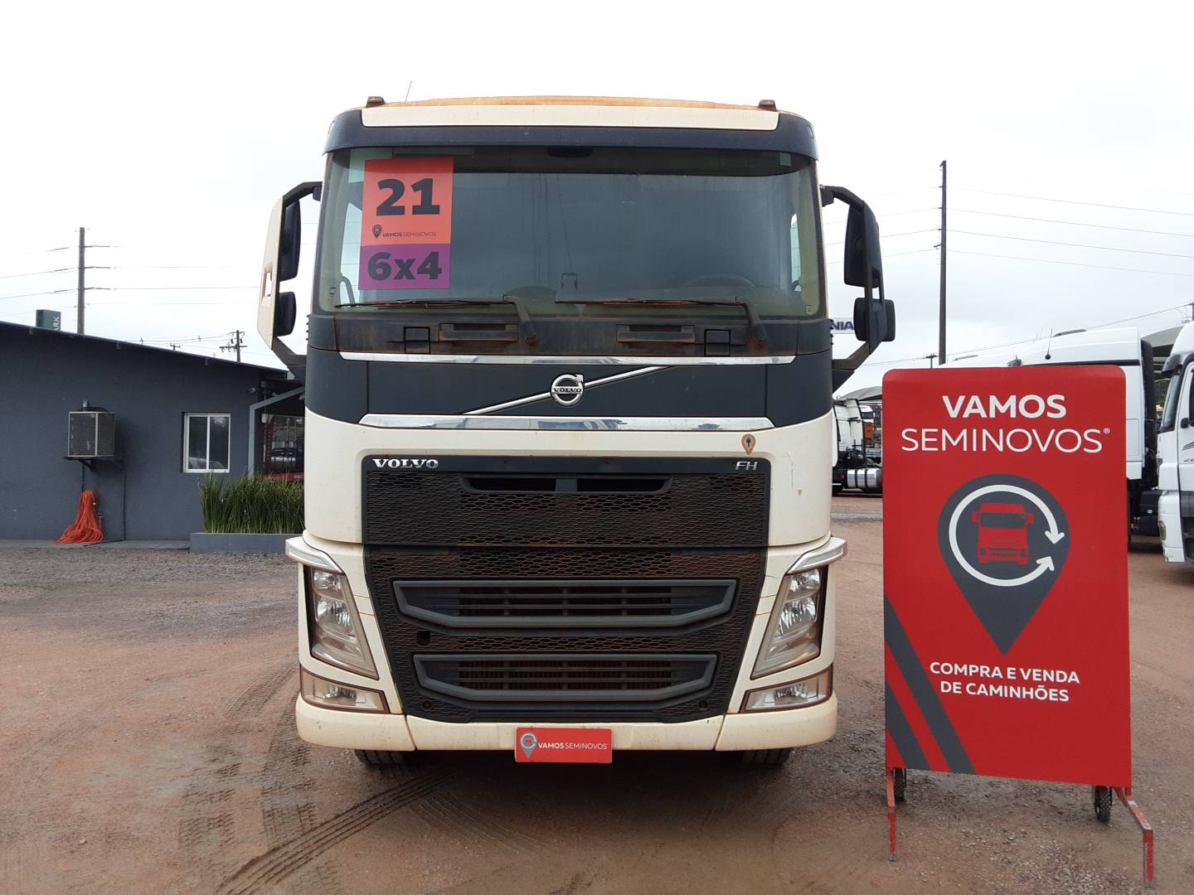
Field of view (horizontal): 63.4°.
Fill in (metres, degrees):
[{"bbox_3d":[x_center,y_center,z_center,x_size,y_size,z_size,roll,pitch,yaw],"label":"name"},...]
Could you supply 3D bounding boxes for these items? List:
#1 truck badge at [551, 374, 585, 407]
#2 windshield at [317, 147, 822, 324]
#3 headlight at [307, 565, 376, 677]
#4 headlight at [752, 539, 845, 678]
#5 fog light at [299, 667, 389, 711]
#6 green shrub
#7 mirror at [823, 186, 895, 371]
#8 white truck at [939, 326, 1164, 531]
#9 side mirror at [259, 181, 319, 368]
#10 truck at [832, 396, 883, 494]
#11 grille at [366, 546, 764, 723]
[{"bbox_3d":[-0.125,-0.246,4.120,0.143,0.143,0.035,0,0,0],"label":"truck badge"},{"bbox_3d":[-0.125,-0.955,4.370,2.270,0.790,0.330,0,0,0],"label":"windshield"},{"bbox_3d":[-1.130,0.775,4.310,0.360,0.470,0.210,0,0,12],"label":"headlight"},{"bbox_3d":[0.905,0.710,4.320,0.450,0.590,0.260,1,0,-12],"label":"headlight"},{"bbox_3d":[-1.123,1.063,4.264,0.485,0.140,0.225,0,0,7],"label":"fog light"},{"bbox_3d":[-5.780,0.960,16.300,2.000,1.020,0.850,0,0,0],"label":"green shrub"},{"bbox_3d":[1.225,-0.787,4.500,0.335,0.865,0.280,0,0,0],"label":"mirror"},{"bbox_3d":[10.460,-0.110,16.750,6.200,3.750,2.500,0,-1,37],"label":"white truck"},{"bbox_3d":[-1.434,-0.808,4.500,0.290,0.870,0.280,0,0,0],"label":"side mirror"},{"bbox_3d":[10.200,0.090,37.300,6.000,3.800,2.500,0,0,37],"label":"truck"},{"bbox_3d":[-0.136,0.797,4.140,1.730,0.755,0.150,0,0,0],"label":"grille"}]

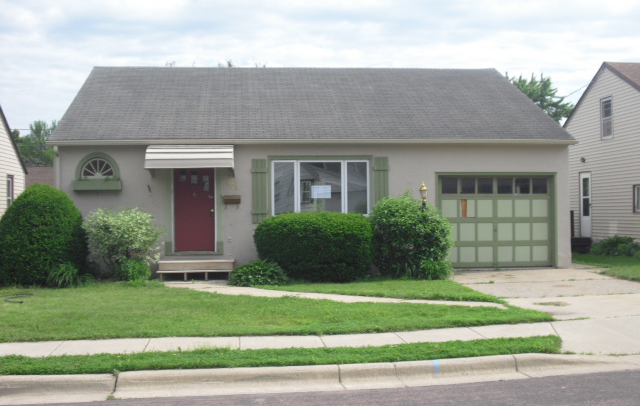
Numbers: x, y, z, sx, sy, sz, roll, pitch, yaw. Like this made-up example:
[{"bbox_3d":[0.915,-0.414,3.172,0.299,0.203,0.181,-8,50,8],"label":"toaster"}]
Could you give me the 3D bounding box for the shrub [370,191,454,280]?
[{"bbox_3d":[1.961,0.659,17.264,1.776,1.806,1.600,0,-1,-5],"label":"shrub"}]

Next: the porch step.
[{"bbox_3d":[-2.607,1.407,17.347,1.557,0.407,1.400,0,-1,-5],"label":"porch step"}]

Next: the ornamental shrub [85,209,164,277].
[{"bbox_3d":[-4.176,0.825,17.200,1.660,1.440,1.400,0,-1,-6],"label":"ornamental shrub"}]

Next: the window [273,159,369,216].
[{"bbox_3d":[0.023,-0.332,18.416,2.212,1.273,0.100,0,-1,-6],"label":"window"}]

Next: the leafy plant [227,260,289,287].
[{"bbox_3d":[-1.289,1.467,17.050,1.240,0.520,1.050,0,-1,-6],"label":"leafy plant"}]

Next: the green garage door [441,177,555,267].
[{"bbox_3d":[4.073,0.426,18.762,2.657,2.121,0.100,0,-1,-5],"label":"green garage door"}]

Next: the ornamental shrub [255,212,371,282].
[{"bbox_3d":[-0.139,0.909,17.400,2.480,1.440,1.400,0,-1,-6],"label":"ornamental shrub"}]

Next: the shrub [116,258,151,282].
[{"bbox_3d":[-3.858,1.376,16.833,0.773,0.496,0.650,0,-1,-5],"label":"shrub"}]

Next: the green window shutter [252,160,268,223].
[{"bbox_3d":[-1.346,-0.254,18.238,0.339,1.435,0.050,0,-1,-6],"label":"green window shutter"}]

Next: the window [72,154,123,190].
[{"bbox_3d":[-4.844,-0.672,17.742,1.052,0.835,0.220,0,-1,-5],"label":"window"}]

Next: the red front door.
[{"bbox_3d":[-2.791,0.074,18.098,0.892,2.000,0.070,0,-1,-5],"label":"red front door"}]

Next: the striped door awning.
[{"bbox_3d":[-2.798,-1.007,17.654,1.862,0.554,0.950,0,-1,-6],"label":"striped door awning"}]

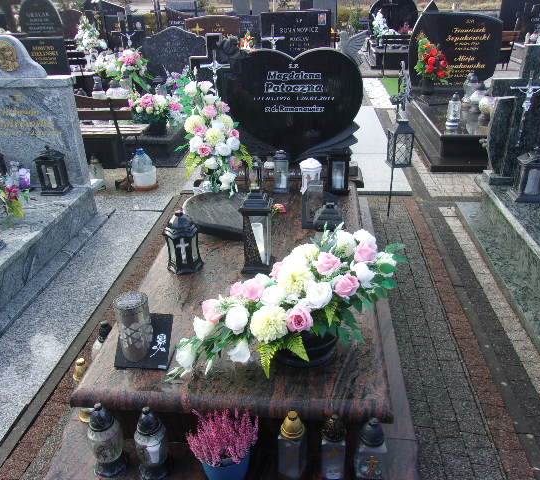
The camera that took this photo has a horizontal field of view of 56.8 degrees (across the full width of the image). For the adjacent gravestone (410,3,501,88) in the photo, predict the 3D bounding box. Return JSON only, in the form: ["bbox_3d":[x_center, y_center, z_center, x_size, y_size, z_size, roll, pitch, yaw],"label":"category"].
[{"bbox_3d":[2.087,-2.200,5.648,1.000,0.890,0.150,2,27,5],"label":"adjacent gravestone"}]

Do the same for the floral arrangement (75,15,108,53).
[{"bbox_3d":[-2.732,-3.173,7.693,0.500,0.560,0.400,2,27,5],"label":"floral arrangement"}]

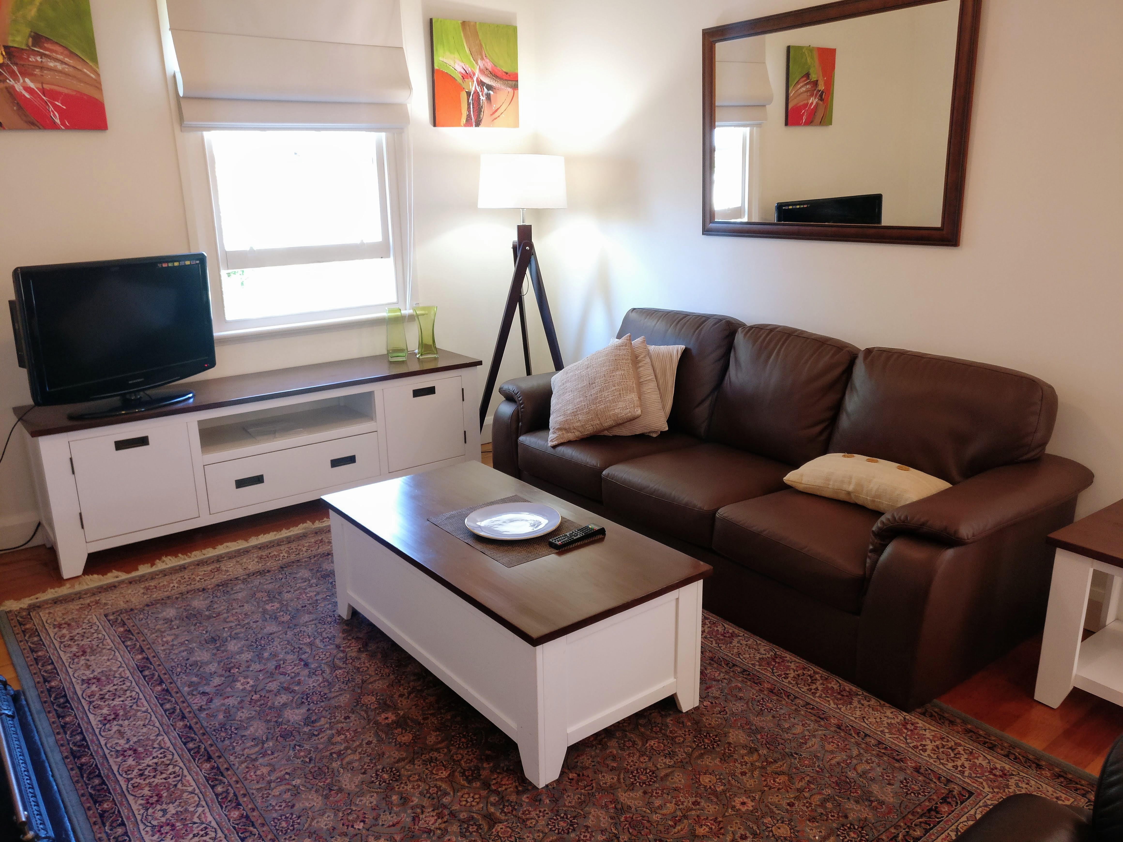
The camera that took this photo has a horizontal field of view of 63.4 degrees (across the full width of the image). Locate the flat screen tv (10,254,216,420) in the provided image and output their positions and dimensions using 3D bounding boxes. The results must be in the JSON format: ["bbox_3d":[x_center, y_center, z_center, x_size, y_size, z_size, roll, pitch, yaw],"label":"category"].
[{"bbox_3d":[-1.716,-0.338,3.568,0.211,0.578,0.756,10,19,33],"label":"flat screen tv"}]

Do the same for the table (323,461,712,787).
[{"bbox_3d":[-0.193,0.545,2.859,0.613,0.440,1.209,-13,20,-36],"label":"table"}]

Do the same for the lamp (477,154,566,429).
[{"bbox_3d":[-0.180,-0.544,4.617,0.574,1.564,0.581,-1,16,-2],"label":"lamp"}]

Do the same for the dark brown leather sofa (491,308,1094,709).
[{"bbox_3d":[0.678,0.125,3.481,0.887,0.887,2.196,-12,20,-35],"label":"dark brown leather sofa"}]

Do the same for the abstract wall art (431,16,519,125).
[{"bbox_3d":[-0.425,-1.732,4.561,0.491,0.493,0.040,-12,20,-35],"label":"abstract wall art"}]

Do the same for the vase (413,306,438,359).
[{"bbox_3d":[-0.667,-0.444,4.484,0.113,0.257,0.086,-3,16,-8],"label":"vase"}]

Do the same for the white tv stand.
[{"bbox_3d":[-1.285,0.115,4.108,1.929,0.598,0.453,-12,20,-35],"label":"white tv stand"}]

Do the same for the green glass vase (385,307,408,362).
[{"bbox_3d":[-0.801,-0.426,4.427,0.092,0.257,0.101,-3,16,-10],"label":"green glass vase"}]

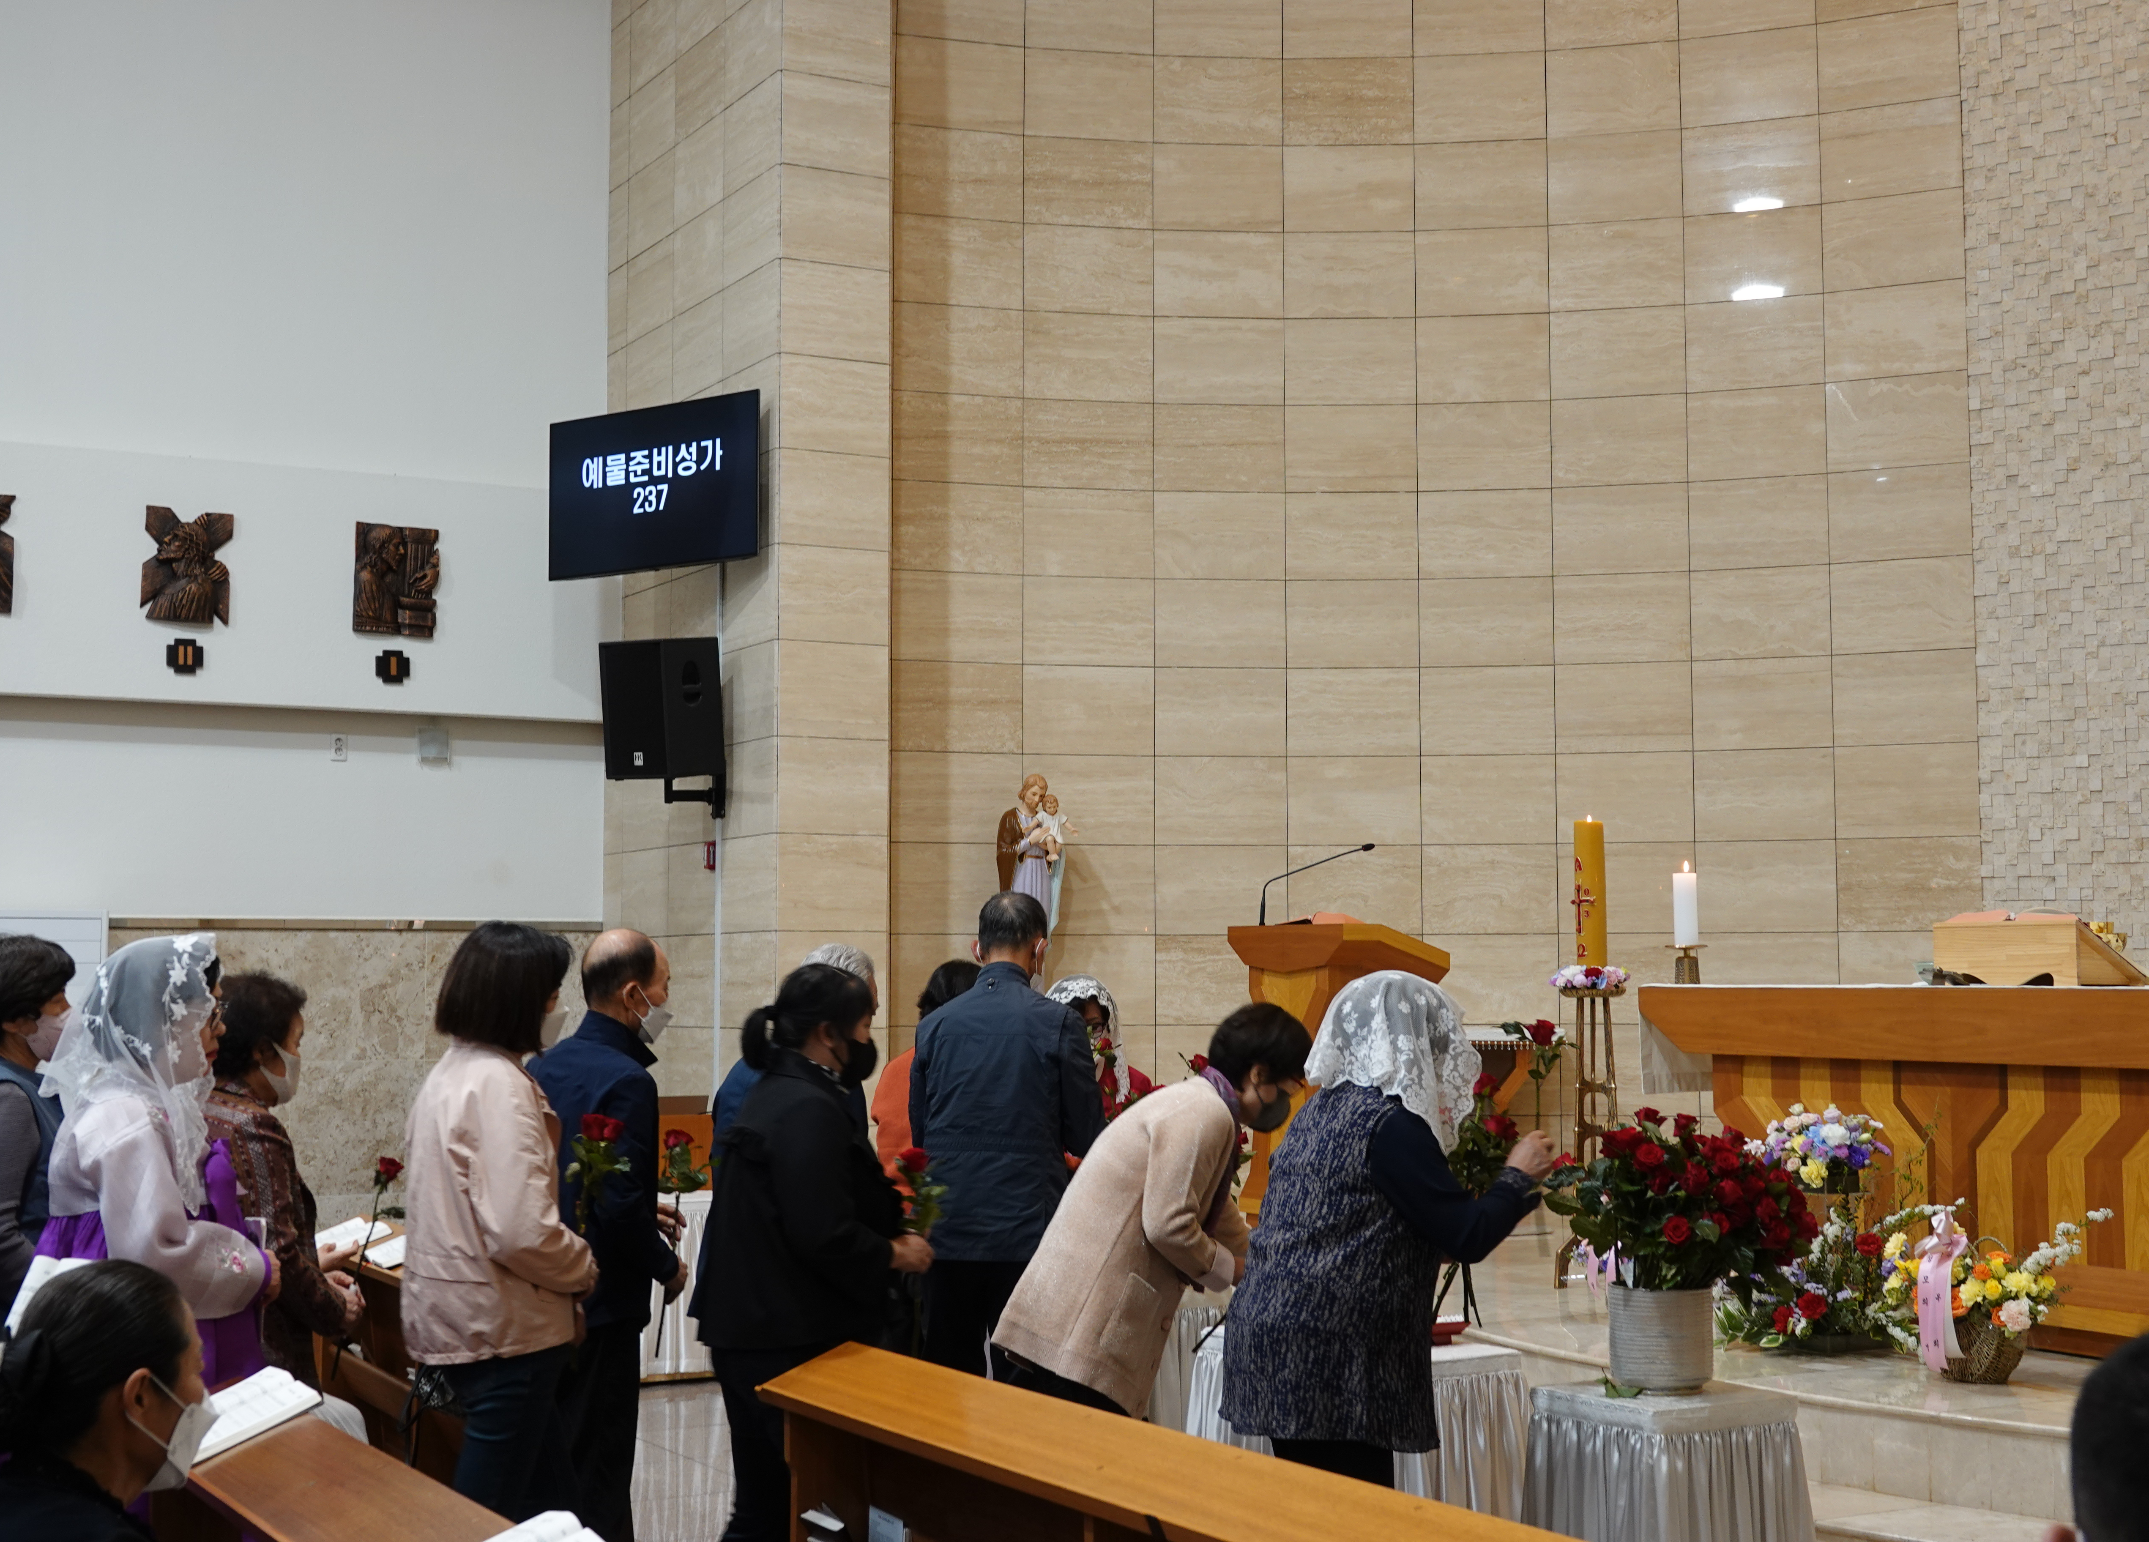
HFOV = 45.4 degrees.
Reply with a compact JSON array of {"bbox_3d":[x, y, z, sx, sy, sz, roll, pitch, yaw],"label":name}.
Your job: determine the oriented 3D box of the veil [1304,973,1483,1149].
[{"bbox_3d":[0.609,0.559,4.921,0.340,0.350,0.300,4,-6,-38],"label":"veil"}]

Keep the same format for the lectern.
[{"bbox_3d":[1.006,1.208,9.835,0.580,1.230,0.600,4,-6,-44],"label":"lectern"}]

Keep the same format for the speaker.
[{"bbox_3d":[-1.668,-0.212,10.400,0.340,0.590,0.330,-3,2,34],"label":"speaker"}]

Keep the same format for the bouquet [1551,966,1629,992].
[{"bbox_3d":[1.684,0.676,8.400,0.250,0.088,0.250,-1,-5,12],"label":"bouquet"}]

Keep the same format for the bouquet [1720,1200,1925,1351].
[{"bbox_3d":[2.063,1.399,7.112,0.560,0.420,0.460,-3,-5,30],"label":"bouquet"}]

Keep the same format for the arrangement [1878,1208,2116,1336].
[{"bbox_3d":[2.322,1.262,6.480,0.530,0.310,0.380,-2,-5,27],"label":"arrangement"}]

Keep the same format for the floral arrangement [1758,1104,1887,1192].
[{"bbox_3d":[2.046,1.032,7.020,0.335,0.230,0.310,-2,-5,27],"label":"floral arrangement"}]

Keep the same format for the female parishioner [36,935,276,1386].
[{"bbox_3d":[-1.575,1.035,4.312,0.500,1.515,0.500,1,-5,-17],"label":"female parishioner"}]

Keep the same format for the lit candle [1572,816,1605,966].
[{"bbox_3d":[1.684,0.405,8.400,0.095,0.510,0.095,-3,-5,30],"label":"lit candle"}]

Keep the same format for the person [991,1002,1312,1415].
[{"bbox_3d":[0.150,1.174,5.274,0.680,1.390,0.480,1,-5,-13],"label":"person"}]

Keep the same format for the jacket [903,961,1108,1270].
[{"bbox_3d":[-0.165,0.833,6.254,0.460,0.735,0.330,-1,-5,17],"label":"jacket"}]

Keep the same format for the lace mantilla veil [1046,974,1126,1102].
[{"bbox_3d":[0.026,0.702,6.700,0.260,0.340,0.260,1,-5,-18],"label":"lace mantilla veil"}]

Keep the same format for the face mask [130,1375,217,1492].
[{"bbox_3d":[-0.961,0.704,2.720,0.140,0.120,0.110,-4,-19,45],"label":"face mask"}]

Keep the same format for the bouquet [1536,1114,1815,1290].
[{"bbox_3d":[1.169,0.832,4.970,0.520,0.345,0.480,-1,-5,17],"label":"bouquet"}]

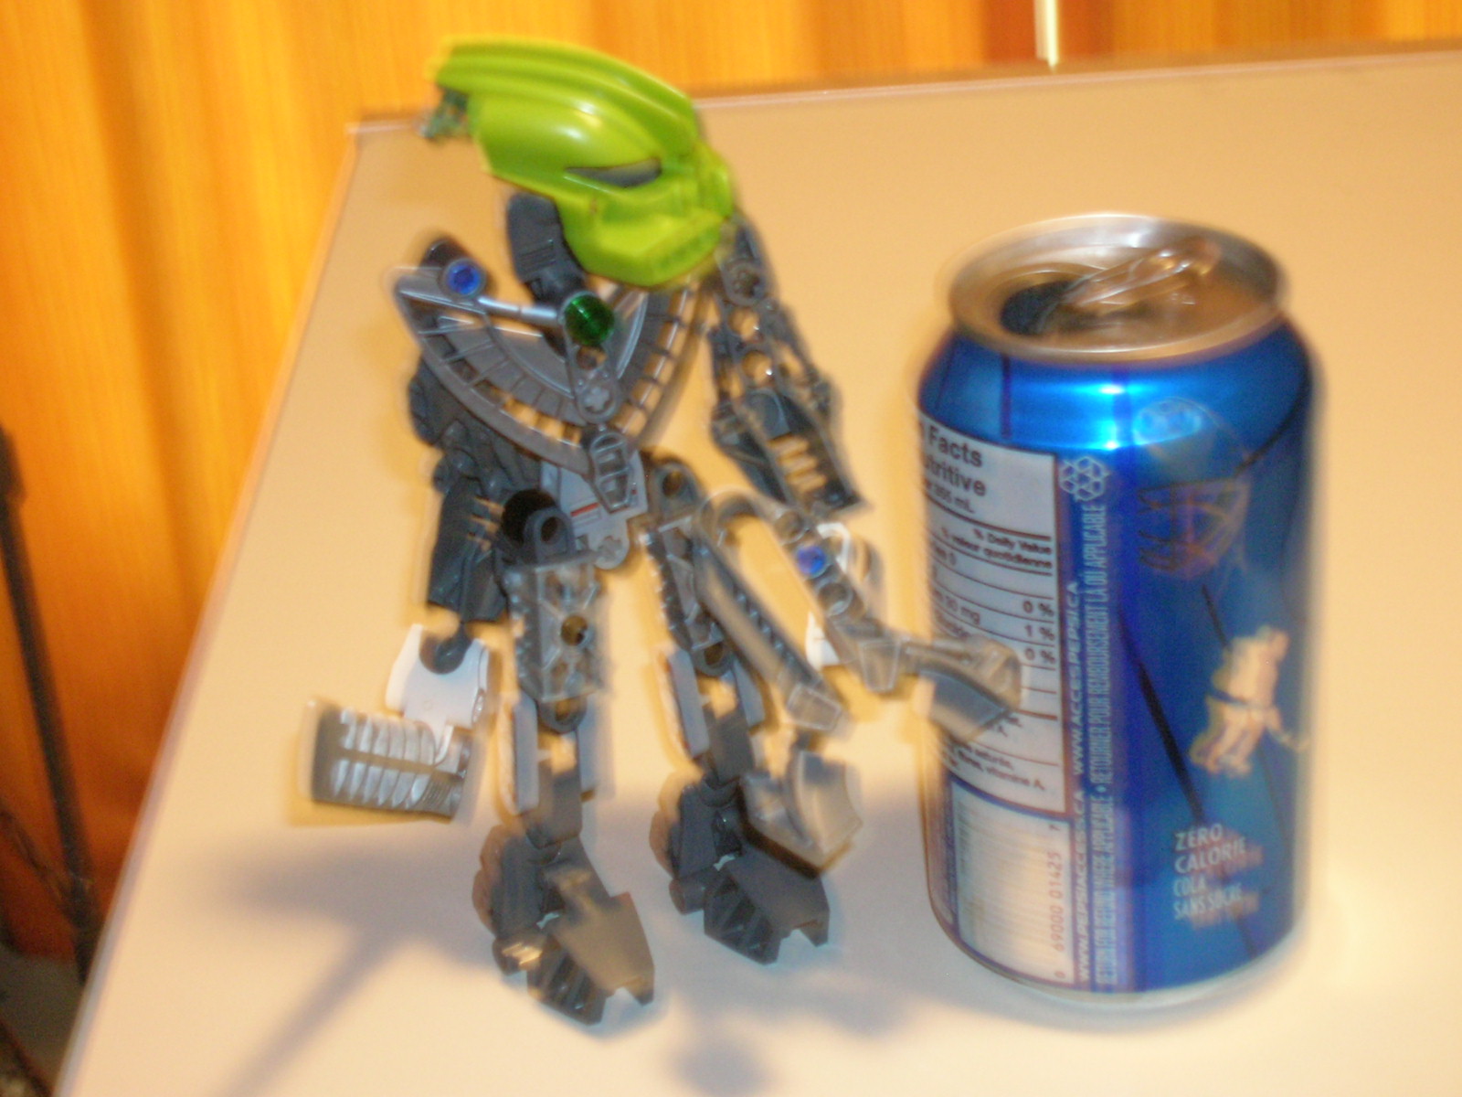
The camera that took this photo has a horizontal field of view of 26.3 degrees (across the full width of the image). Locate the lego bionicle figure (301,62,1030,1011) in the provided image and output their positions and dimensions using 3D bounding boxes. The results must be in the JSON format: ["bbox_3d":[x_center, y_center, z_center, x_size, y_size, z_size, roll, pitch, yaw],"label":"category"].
[{"bbox_3d":[-0.016,0.003,0.510,0.098,0.169,0.087,-18,30,-26],"label":"lego bionicle figure"}]

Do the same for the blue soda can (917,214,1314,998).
[{"bbox_3d":[0.066,0.012,0.535,0.066,0.122,0.066,-3,27,1],"label":"blue soda can"}]

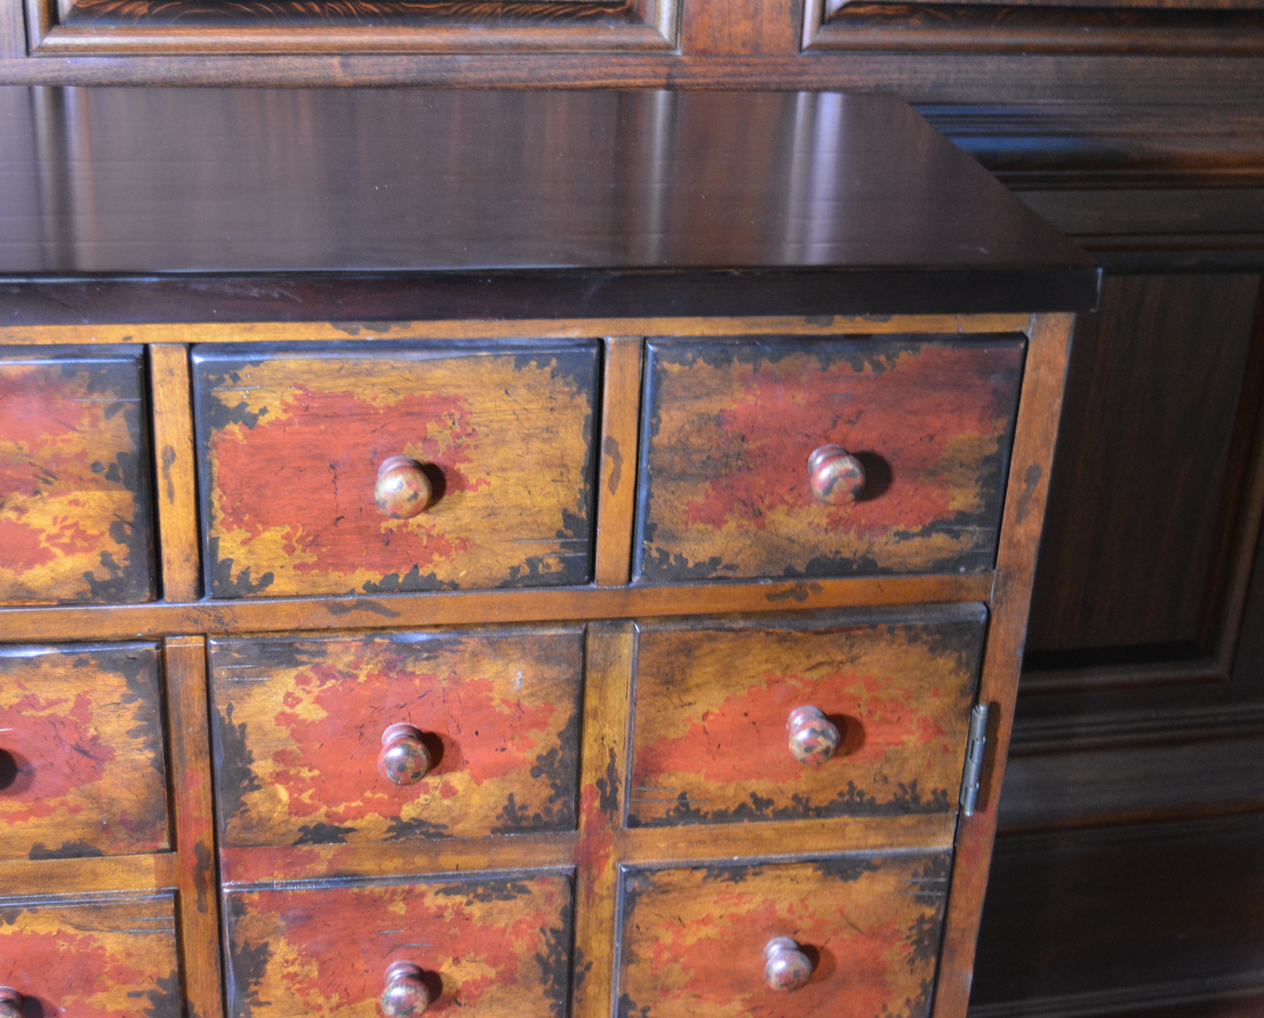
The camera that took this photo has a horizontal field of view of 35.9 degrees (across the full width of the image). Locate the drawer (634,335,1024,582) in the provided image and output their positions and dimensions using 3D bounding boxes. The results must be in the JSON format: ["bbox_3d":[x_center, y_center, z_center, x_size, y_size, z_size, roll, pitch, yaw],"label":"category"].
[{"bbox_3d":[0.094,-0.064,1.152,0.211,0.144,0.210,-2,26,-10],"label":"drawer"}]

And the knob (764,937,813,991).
[{"bbox_3d":[0.095,0.282,1.194,0.029,0.029,0.032,-2,26,-10],"label":"knob"}]

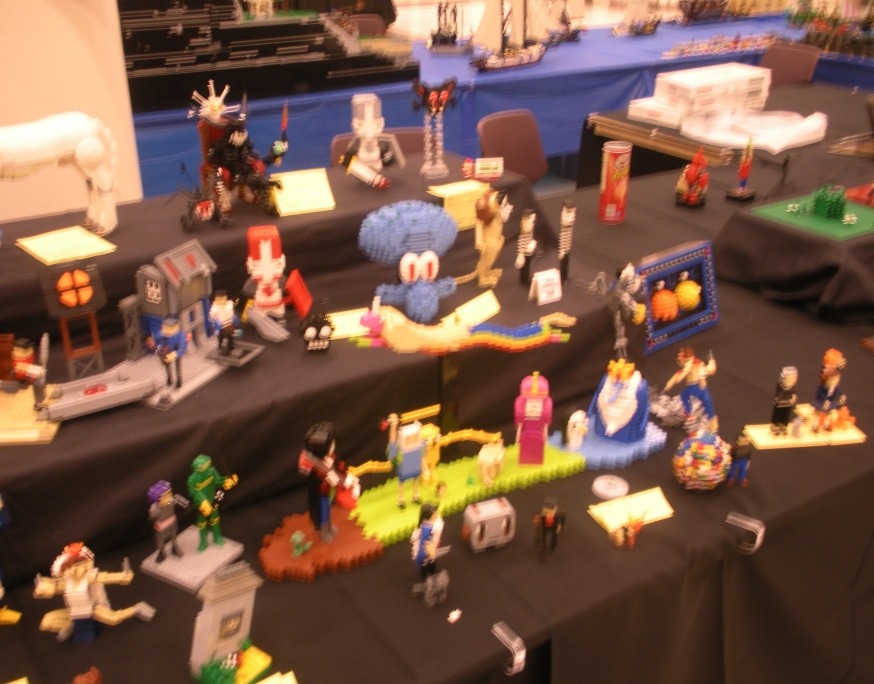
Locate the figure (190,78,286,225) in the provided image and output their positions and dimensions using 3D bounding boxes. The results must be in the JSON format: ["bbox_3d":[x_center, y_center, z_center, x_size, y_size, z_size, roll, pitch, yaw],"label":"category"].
[{"bbox_3d":[-0.366,-0.355,1.726,0.170,0.225,0.155,-12,28,-23],"label":"figure"}]

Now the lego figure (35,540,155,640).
[{"bbox_3d":[-0.432,0.314,1.195,0.144,0.135,0.086,-6,26,-13],"label":"lego figure"}]

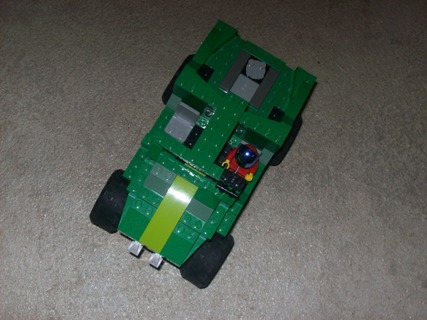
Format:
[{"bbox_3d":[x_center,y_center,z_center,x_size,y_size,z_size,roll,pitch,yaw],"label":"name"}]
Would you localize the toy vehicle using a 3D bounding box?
[{"bbox_3d":[-0.005,-0.006,0.476,0.096,0.085,0.169,31,78,0],"label":"toy vehicle"}]

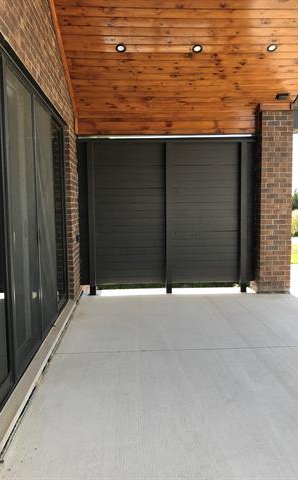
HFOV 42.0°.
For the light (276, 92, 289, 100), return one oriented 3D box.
[{"bbox_3d":[1.990,-2.136,5.780,0.190,0.080,0.110,-1,5,-3],"label":"light"}]

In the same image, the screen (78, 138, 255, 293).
[{"bbox_3d":[0.312,-0.364,6.186,2.836,2.449,0.130,-1,5,-3],"label":"screen"}]

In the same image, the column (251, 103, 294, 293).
[{"bbox_3d":[1.968,-0.637,6.279,0.486,2.939,0.486,-1,5,-3],"label":"column"}]

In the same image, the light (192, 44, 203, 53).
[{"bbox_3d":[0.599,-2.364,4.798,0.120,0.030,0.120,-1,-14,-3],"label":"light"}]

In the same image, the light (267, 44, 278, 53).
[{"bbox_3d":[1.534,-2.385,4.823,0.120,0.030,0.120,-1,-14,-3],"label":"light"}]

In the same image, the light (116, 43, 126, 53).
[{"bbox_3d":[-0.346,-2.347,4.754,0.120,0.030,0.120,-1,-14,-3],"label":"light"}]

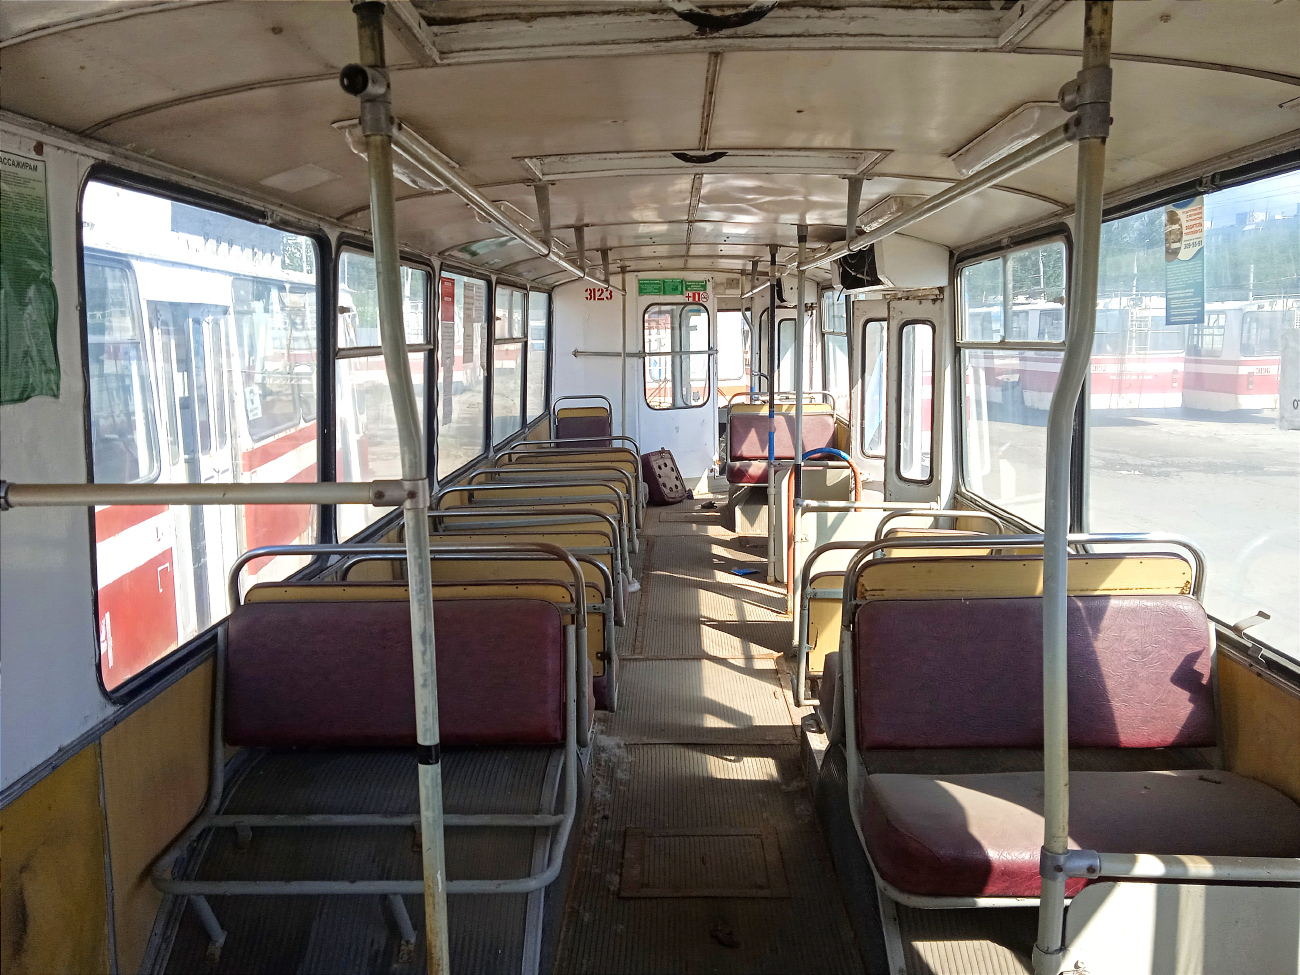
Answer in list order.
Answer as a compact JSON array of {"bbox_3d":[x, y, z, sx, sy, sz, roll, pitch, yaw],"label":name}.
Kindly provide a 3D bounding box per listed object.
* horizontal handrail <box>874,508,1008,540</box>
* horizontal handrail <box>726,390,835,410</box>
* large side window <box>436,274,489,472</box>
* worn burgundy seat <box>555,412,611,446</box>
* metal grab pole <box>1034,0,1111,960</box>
[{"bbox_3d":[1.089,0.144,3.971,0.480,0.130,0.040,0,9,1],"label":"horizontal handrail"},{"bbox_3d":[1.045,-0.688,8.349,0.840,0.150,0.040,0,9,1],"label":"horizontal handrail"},{"bbox_3d":[-0.975,-0.631,5.625,0.040,1.040,1.370,2,9,1],"label":"large side window"},{"bbox_3d":[-0.532,-0.301,8.386,0.460,0.510,0.520,0,9,1],"label":"worn burgundy seat"},{"bbox_3d":[0.570,0.251,1.471,0.070,1.830,0.050,0,9,1],"label":"metal grab pole"}]

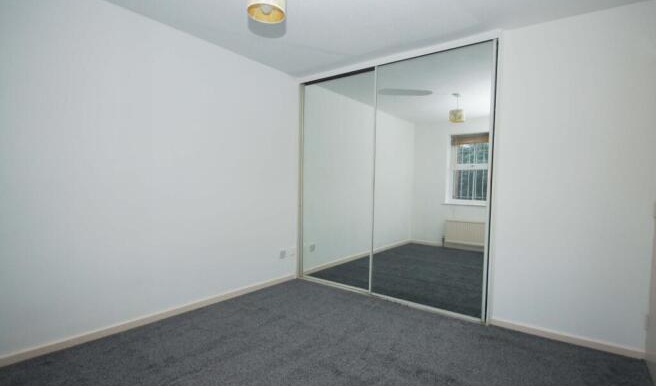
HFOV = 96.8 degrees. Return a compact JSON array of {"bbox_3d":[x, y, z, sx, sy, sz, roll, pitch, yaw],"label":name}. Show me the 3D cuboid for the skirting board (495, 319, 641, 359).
[{"bbox_3d":[1.721,1.062,2.160,0.900,0.064,0.018,2,2,31],"label":"skirting board"}]

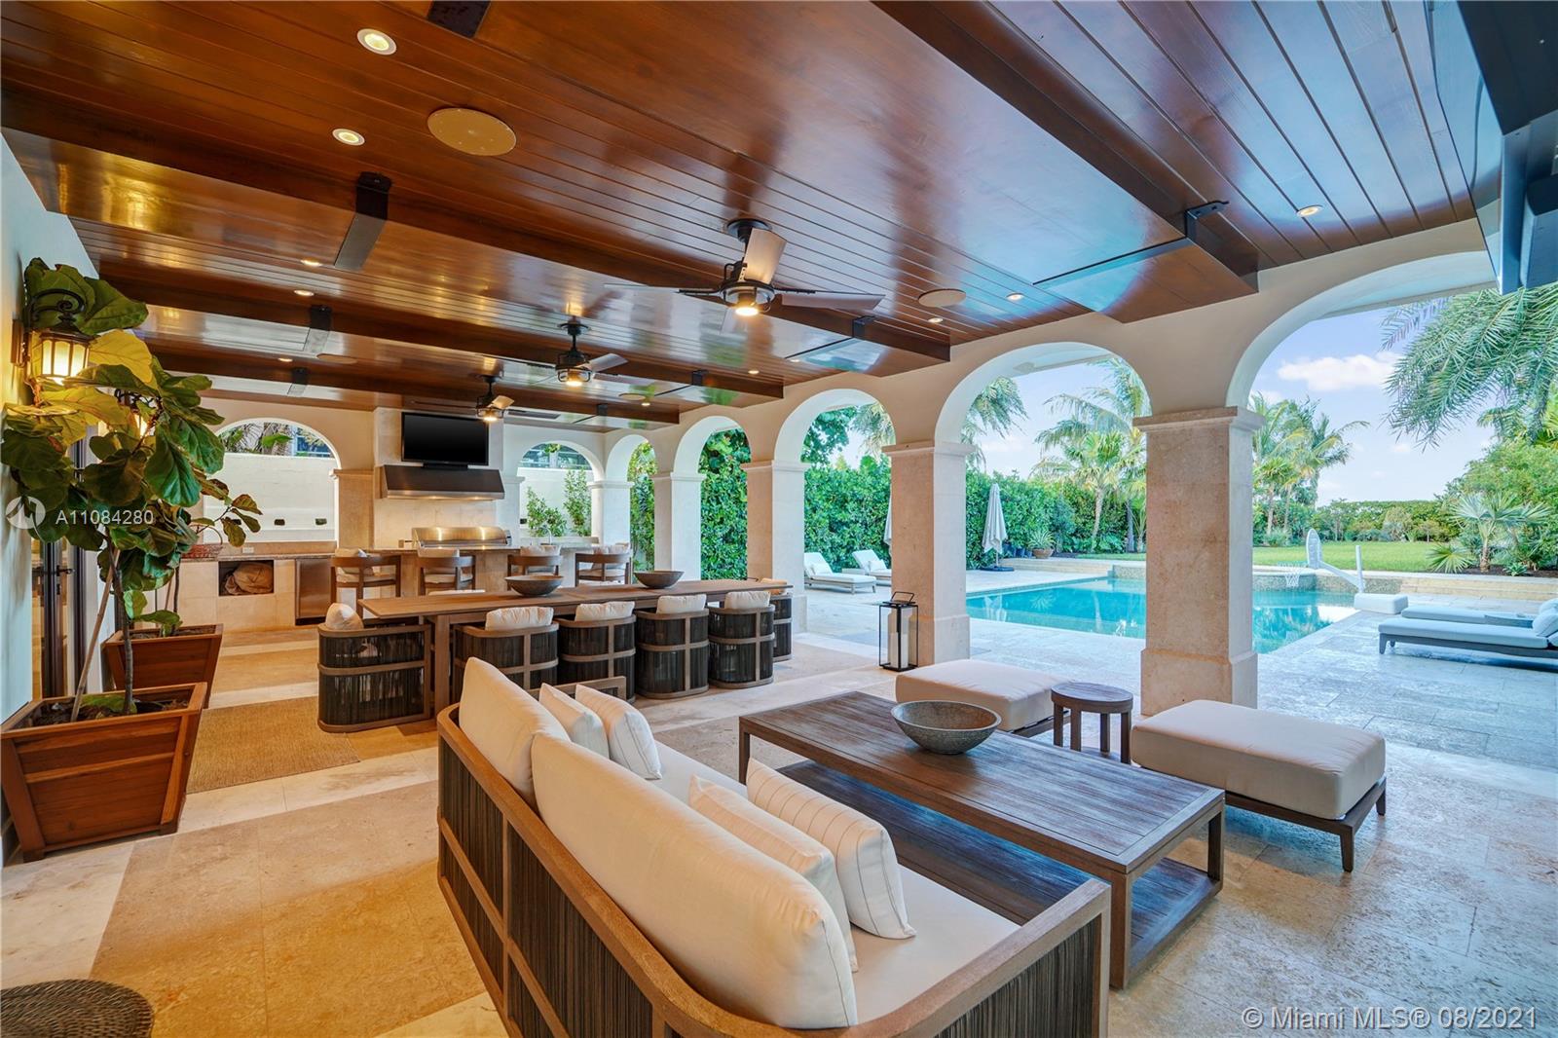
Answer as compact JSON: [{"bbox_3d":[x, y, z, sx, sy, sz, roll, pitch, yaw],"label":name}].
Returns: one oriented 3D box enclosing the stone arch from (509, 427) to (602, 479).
[{"bbox_3d":[-3.930,-1.066,10.570,1.620,0.800,0.500,0,-1,-38],"label":"stone arch"}]

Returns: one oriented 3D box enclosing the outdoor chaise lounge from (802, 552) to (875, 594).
[{"bbox_3d":[1.020,1.041,12.100,0.700,0.720,1.950,0,0,-40],"label":"outdoor chaise lounge"}]

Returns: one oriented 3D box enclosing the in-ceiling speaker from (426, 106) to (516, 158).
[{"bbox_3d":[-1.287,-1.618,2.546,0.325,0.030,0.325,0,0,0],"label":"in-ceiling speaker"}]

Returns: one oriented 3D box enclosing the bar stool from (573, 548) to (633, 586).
[{"bbox_3d":[-2.070,0.907,7.150,0.620,1.030,0.580,0,0,-21],"label":"bar stool"}]

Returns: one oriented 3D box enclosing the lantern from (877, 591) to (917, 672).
[{"bbox_3d":[1.143,1.051,5.760,0.260,0.700,0.260,0,-1,-38],"label":"lantern"}]

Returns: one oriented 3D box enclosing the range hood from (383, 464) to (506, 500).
[{"bbox_3d":[-4.955,-0.530,8.997,1.520,0.485,0.640,-1,0,-40],"label":"range hood"}]

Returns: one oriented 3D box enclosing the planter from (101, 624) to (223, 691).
[{"bbox_3d":[-4.630,1.148,4.600,0.610,0.560,0.610,0,0,-38],"label":"planter"}]

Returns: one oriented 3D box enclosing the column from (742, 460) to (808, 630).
[{"bbox_3d":[-0.023,0.372,8.048,0.660,2.200,0.640,-1,0,-40],"label":"column"}]

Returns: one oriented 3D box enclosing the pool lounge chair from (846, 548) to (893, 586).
[{"bbox_3d":[2.400,1.090,13.500,0.720,0.720,2.000,0,0,-33],"label":"pool lounge chair"}]

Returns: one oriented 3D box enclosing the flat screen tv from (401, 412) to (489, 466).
[{"bbox_3d":[-5.244,-1.243,9.524,1.200,0.730,0.080,0,0,-38],"label":"flat screen tv"}]

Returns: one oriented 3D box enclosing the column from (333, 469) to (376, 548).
[{"bbox_3d":[-6.216,0.364,8.906,0.550,2.120,0.520,-1,0,-40],"label":"column"}]

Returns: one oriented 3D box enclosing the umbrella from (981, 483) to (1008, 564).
[{"bbox_3d":[5.843,0.165,16.400,0.660,2.250,0.660,-1,0,0],"label":"umbrella"}]

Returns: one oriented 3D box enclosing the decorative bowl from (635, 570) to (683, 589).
[{"bbox_3d":[-1.126,0.576,5.690,0.475,0.145,0.475,0,0,-11],"label":"decorative bowl"}]

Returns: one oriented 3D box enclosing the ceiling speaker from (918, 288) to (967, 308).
[{"bbox_3d":[1.168,-1.582,4.368,0.350,0.030,0.350,-1,0,0],"label":"ceiling speaker"}]

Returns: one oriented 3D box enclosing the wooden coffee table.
[{"bbox_3d":[0.785,1.265,2.920,0.880,0.370,2.010,0,0,-39],"label":"wooden coffee table"}]

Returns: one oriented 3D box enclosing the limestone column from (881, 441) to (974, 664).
[{"bbox_3d":[1.531,0.336,6.193,0.620,2.155,0.650,0,0,-38],"label":"limestone column"}]

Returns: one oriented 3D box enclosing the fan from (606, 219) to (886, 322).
[{"bbox_3d":[-0.185,-1.433,3.470,1.600,0.550,1.600,0,0,-6],"label":"fan"}]

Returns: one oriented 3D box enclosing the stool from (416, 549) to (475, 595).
[{"bbox_3d":[-3.850,0.900,7.000,0.570,1.080,0.580,0,0,43],"label":"stool"}]

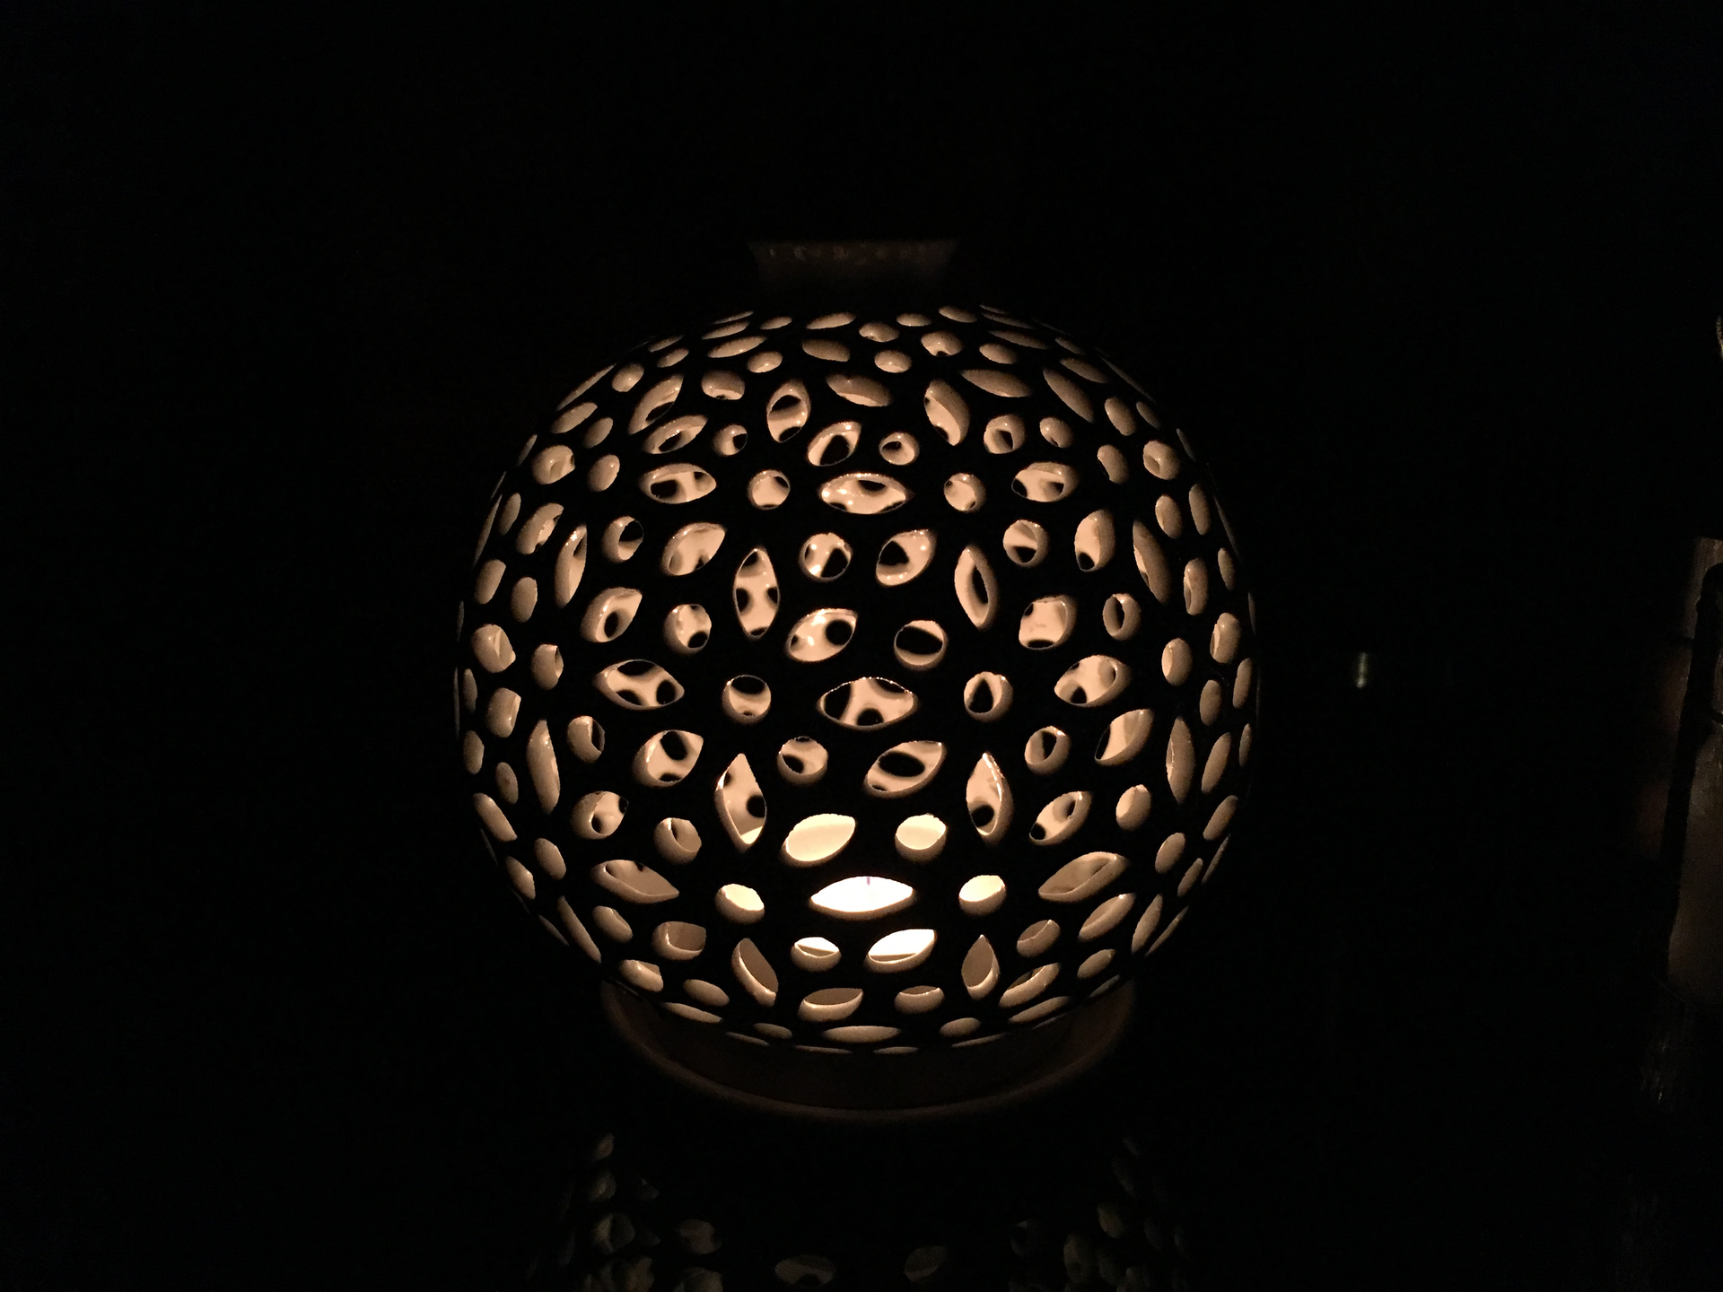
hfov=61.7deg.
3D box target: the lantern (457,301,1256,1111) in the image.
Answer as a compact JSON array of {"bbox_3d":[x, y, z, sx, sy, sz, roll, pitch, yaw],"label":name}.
[{"bbox_3d":[-0.001,-0.001,0.287,0.157,0.139,0.157,-1,16,0],"label":"lantern"}]

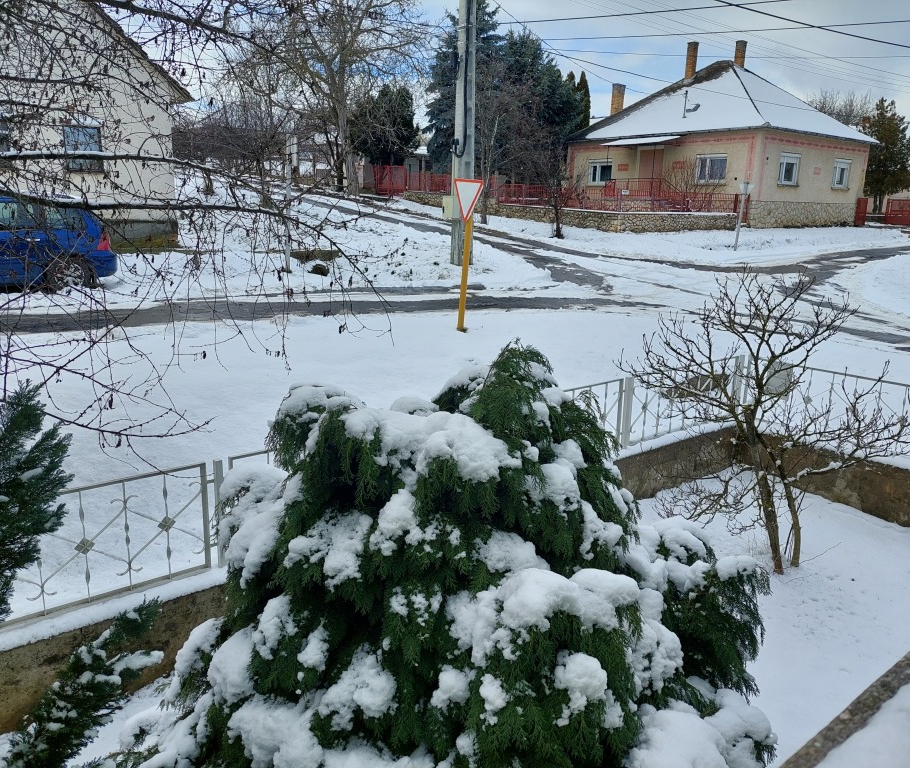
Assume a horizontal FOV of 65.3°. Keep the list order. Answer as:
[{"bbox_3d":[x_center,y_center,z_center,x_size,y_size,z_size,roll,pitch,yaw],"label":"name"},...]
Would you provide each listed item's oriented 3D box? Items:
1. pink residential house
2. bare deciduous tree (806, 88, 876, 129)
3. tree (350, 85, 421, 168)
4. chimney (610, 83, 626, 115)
[{"bbox_3d":[13.336,-12.597,35.735,10.852,8.820,10.902,-10,18,-38],"label":"pink residential house"},{"bbox_3d":[27.724,-17.016,52.021,5.500,8.649,5.400,8,16,26],"label":"bare deciduous tree"},{"bbox_3d":[-3.403,-11.912,34.510,3.503,4.935,3.327,1,14,0],"label":"tree"},{"bbox_3d":[8.683,-15.155,38.018,0.480,1.655,0.480,-10,18,-38],"label":"chimney"}]

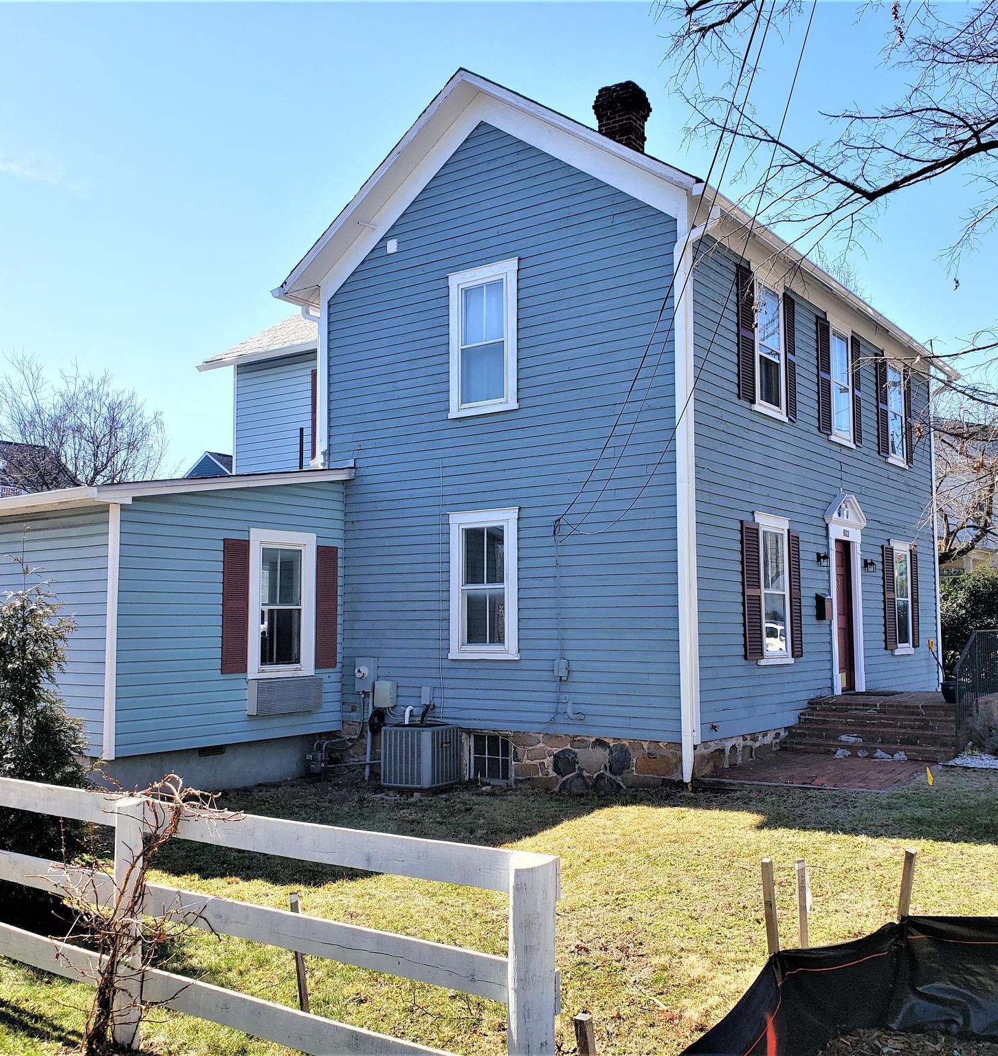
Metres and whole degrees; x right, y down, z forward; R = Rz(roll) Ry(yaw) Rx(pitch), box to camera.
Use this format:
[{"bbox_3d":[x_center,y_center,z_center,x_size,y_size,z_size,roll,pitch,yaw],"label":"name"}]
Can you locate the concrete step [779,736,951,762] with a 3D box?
[{"bbox_3d":[4.158,2.511,11.953,1.871,0.111,0.300,-4,-7,37],"label":"concrete step"}]

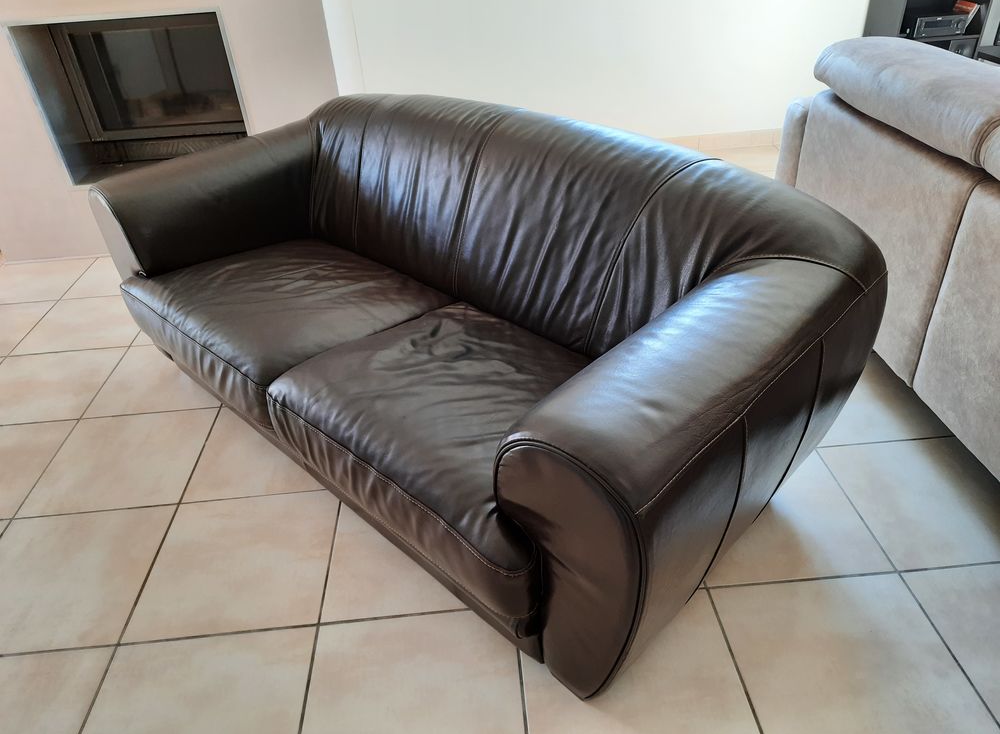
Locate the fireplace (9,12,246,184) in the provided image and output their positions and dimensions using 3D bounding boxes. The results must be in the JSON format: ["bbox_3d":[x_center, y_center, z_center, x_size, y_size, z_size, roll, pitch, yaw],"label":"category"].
[{"bbox_3d":[-1.498,-1.204,3.035,0.797,0.635,0.400,-5,35,-1],"label":"fireplace"}]

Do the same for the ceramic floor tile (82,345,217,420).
[{"bbox_3d":[-1.143,0.033,2.409,0.439,0.010,0.420,-5,35,-1],"label":"ceramic floor tile"}]

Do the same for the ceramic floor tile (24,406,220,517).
[{"bbox_3d":[-1.113,0.276,2.063,0.439,0.010,0.420,-5,35,-1],"label":"ceramic floor tile"}]

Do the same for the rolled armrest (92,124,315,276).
[{"bbox_3d":[-0.946,-0.516,2.602,0.331,0.641,0.904,27,46,36],"label":"rolled armrest"}]

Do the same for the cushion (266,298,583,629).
[{"bbox_3d":[-0.047,0.127,1.715,0.907,0.209,0.682,27,46,36],"label":"cushion"}]

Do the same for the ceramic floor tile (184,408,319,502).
[{"bbox_3d":[-0.672,0.239,2.074,0.439,0.010,0.420,-5,35,-1],"label":"ceramic floor tile"}]

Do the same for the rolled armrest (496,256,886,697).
[{"bbox_3d":[0.422,0.188,1.480,0.331,0.641,0.904,27,46,36],"label":"rolled armrest"}]

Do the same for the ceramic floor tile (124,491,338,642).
[{"bbox_3d":[-0.643,0.482,1.728,0.439,0.010,0.420,-5,35,-1],"label":"ceramic floor tile"}]

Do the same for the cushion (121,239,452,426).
[{"bbox_3d":[-0.697,-0.207,2.248,0.902,0.209,0.682,27,46,36],"label":"cushion"}]

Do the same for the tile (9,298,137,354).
[{"bbox_3d":[-1.613,-0.174,2.744,0.439,0.010,0.420,-5,35,-1],"label":"tile"}]

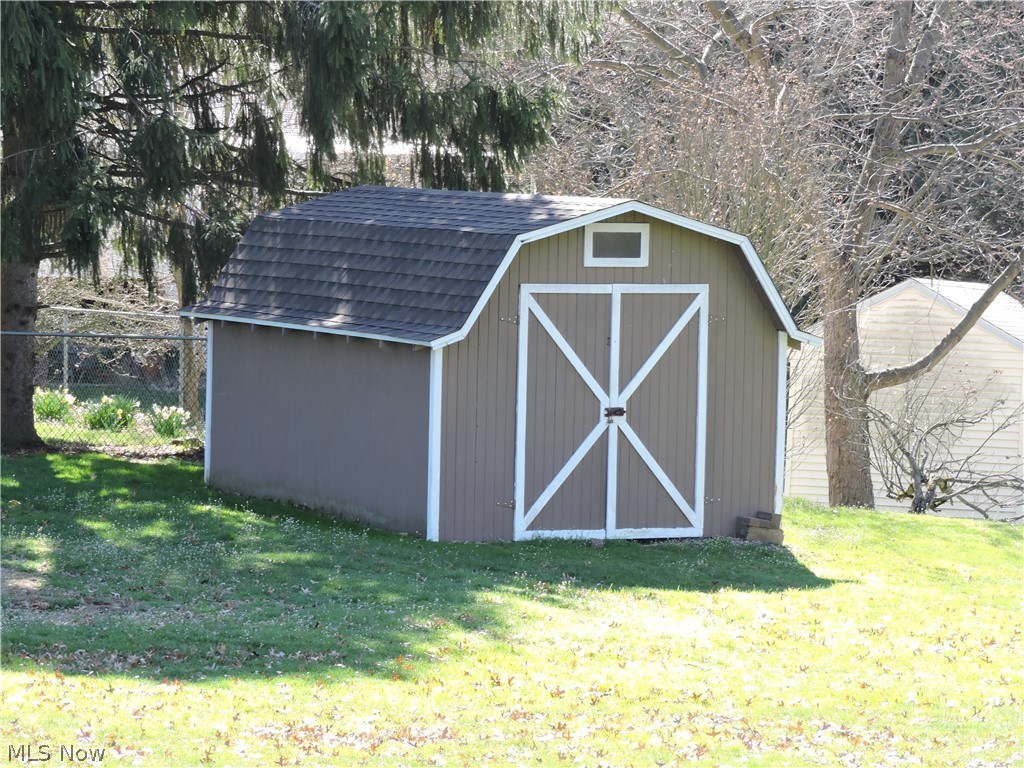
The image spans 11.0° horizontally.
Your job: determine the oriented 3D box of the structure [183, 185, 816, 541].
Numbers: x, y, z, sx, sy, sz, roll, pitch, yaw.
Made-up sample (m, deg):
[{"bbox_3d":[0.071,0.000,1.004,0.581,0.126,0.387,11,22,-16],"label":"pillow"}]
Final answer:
[{"bbox_3d":[-0.184,-0.243,44.623,3.520,2.739,5.085,0,3,-26],"label":"structure"}]

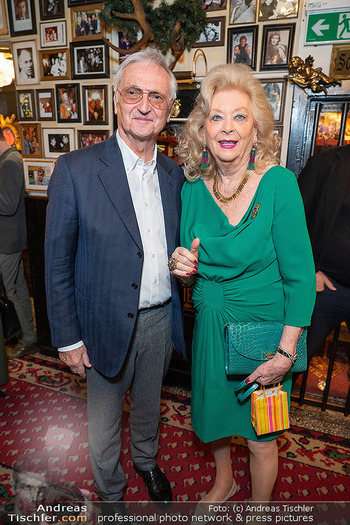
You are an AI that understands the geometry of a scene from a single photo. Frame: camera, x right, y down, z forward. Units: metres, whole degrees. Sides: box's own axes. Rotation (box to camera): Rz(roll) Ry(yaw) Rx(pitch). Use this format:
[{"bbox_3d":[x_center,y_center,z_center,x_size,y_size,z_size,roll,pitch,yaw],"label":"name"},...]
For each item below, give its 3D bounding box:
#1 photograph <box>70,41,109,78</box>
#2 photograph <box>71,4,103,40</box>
[{"bbox_3d":[-0.495,-1.170,2.025,0.248,0.197,0.022,6,16,17],"label":"photograph"},{"bbox_3d":[-0.484,-1.330,1.954,0.190,0.168,0.022,5,15,15],"label":"photograph"}]

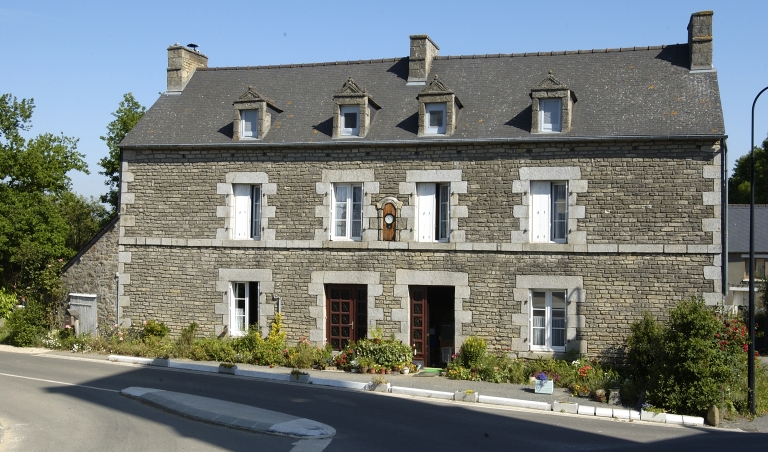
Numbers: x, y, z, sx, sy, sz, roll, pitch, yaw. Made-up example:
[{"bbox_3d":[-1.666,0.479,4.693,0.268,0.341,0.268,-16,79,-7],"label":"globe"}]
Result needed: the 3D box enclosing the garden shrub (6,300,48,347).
[{"bbox_3d":[-11.236,3.073,26.033,1.120,1.320,1.100,0,0,15],"label":"garden shrub"}]

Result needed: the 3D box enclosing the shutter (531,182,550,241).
[{"bbox_3d":[4.074,-0.368,21.420,0.480,1.580,0.040,0,0,15],"label":"shutter"}]

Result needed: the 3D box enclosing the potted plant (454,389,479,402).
[{"bbox_3d":[2.162,4.354,21.280,0.580,0.315,0.240,0,0,23],"label":"potted plant"}]

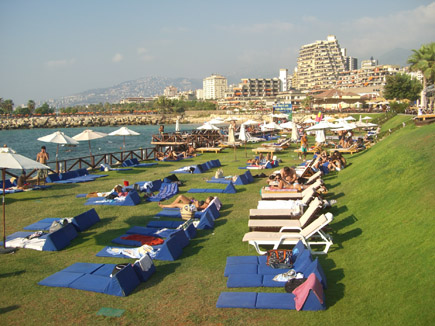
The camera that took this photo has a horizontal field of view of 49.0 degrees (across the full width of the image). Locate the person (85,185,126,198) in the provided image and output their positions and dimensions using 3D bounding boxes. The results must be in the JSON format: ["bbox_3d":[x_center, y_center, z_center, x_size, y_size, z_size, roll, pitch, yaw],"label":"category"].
[{"bbox_3d":[-4.389,1.077,18.981,1.660,0.500,0.480,0,7,8],"label":"person"}]

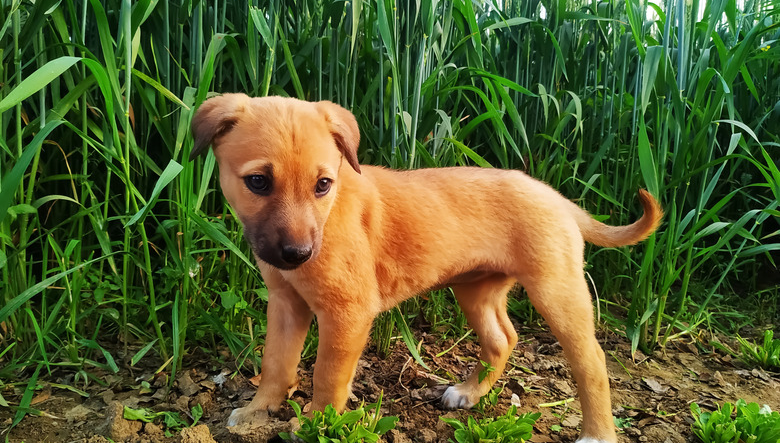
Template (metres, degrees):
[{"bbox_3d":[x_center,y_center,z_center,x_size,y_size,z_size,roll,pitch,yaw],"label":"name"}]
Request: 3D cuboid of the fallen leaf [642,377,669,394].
[{"bbox_3d":[0.324,0.203,0.666,0.029,0.006,0.024,16,22,42],"label":"fallen leaf"}]

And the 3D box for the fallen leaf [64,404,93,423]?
[{"bbox_3d":[-0.337,0.205,0.578,0.030,0.006,0.028,4,7,23],"label":"fallen leaf"}]

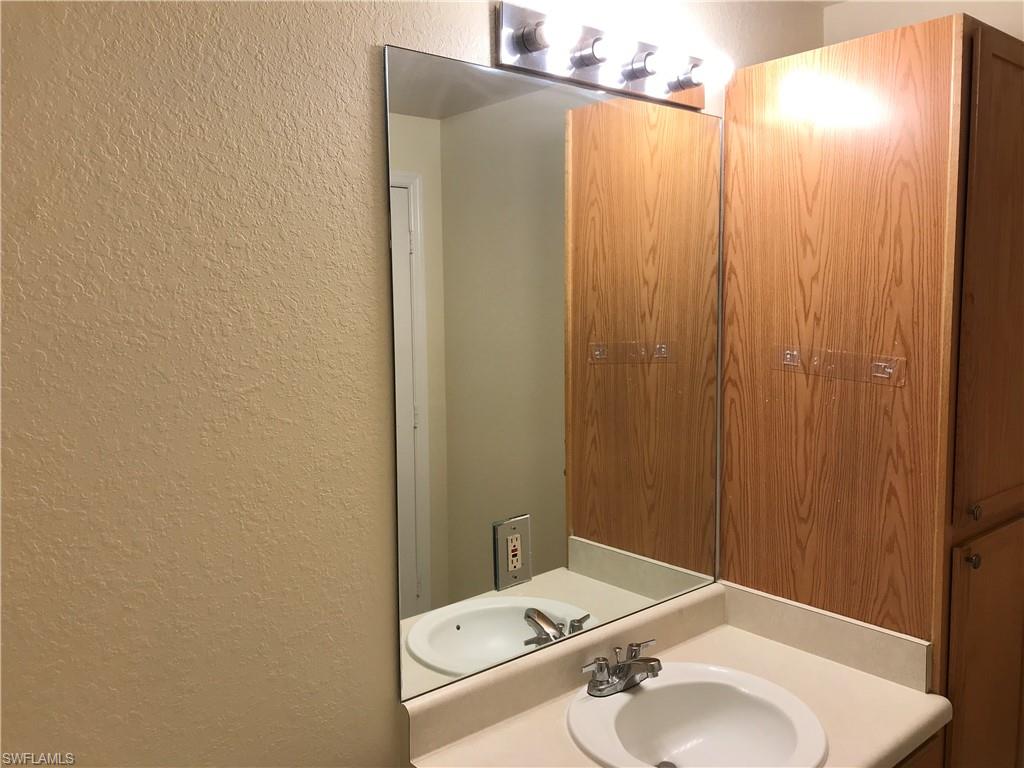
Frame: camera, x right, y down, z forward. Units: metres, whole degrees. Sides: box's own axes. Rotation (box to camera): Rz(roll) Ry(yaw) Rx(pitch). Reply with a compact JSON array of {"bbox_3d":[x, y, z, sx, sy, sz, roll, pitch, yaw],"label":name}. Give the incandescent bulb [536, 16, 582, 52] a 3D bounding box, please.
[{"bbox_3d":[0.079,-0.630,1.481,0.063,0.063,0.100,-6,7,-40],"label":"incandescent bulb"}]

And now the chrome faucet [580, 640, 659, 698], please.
[{"bbox_3d":[0.247,0.581,1.677,0.206,0.072,0.133,-6,7,-40],"label":"chrome faucet"}]

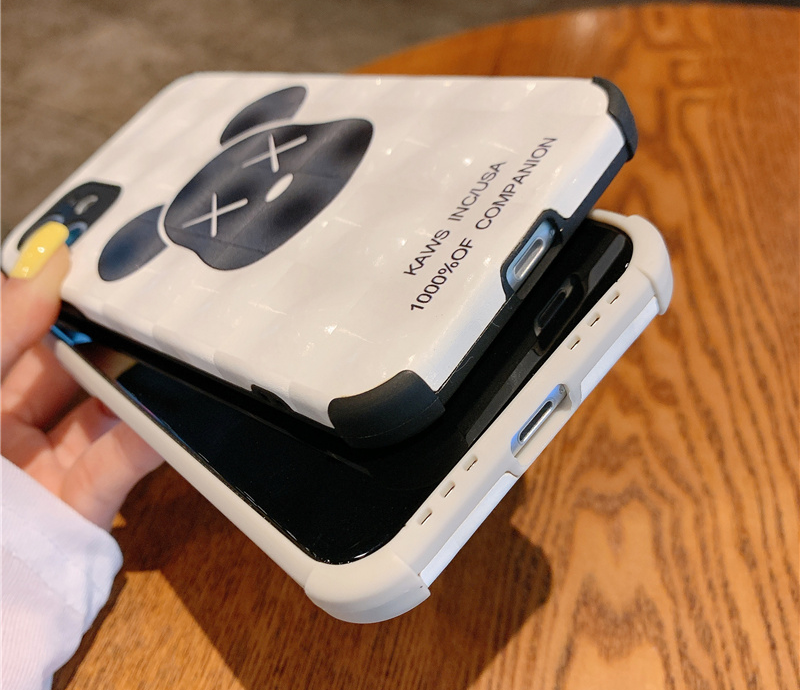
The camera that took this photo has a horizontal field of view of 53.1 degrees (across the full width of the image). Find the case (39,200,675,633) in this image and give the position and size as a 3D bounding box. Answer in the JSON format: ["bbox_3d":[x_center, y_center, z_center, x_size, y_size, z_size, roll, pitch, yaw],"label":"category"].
[{"bbox_3d":[-0.027,-0.011,0.175,0.081,0.012,0.157,-46,41,-17],"label":"case"}]

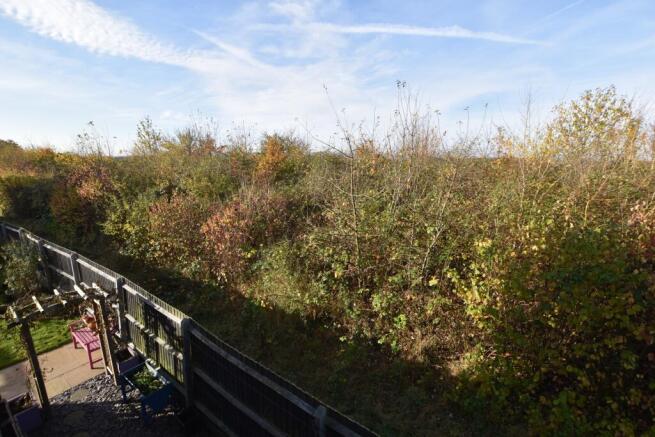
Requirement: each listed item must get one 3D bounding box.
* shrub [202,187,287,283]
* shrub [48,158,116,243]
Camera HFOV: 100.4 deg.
[{"bbox_3d":[-3.251,0.548,11.191,3.000,3.200,2.600,-4,13,-16],"label":"shrub"},{"bbox_3d":[-13.728,-0.899,15.520,2.900,4.200,2.700,-11,16,-41],"label":"shrub"}]

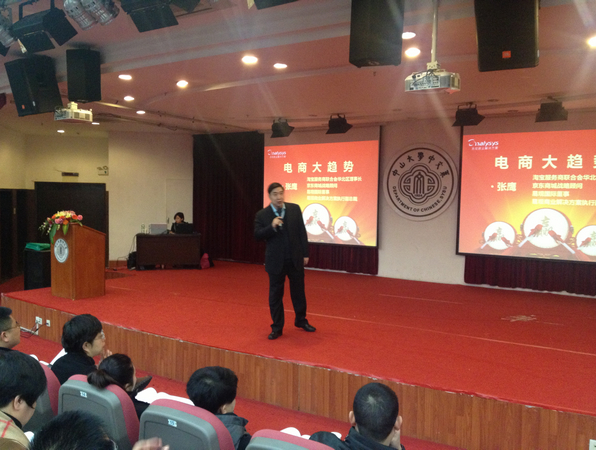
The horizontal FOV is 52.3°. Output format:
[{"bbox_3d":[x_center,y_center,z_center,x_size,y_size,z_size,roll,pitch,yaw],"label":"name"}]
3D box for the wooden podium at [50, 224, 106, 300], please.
[{"bbox_3d":[-3.399,0.533,9.417,0.590,1.130,0.590,3,3,36],"label":"wooden podium"}]

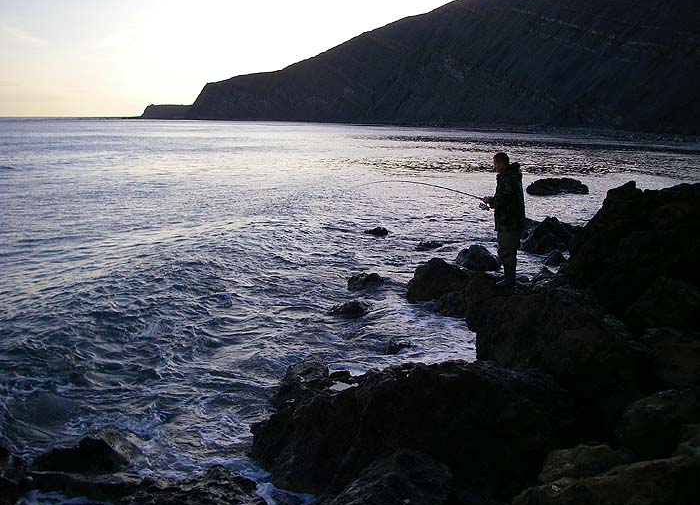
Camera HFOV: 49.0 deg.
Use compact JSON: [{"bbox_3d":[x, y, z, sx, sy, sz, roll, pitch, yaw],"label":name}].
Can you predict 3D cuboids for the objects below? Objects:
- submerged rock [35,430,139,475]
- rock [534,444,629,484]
[{"bbox_3d":[-2.360,1.760,6.830,0.880,0.250,0.520,-4,11,-20],"label":"submerged rock"},{"bbox_3d":[1.435,1.320,4.720,0.570,0.270,0.470,3,10,18],"label":"rock"}]

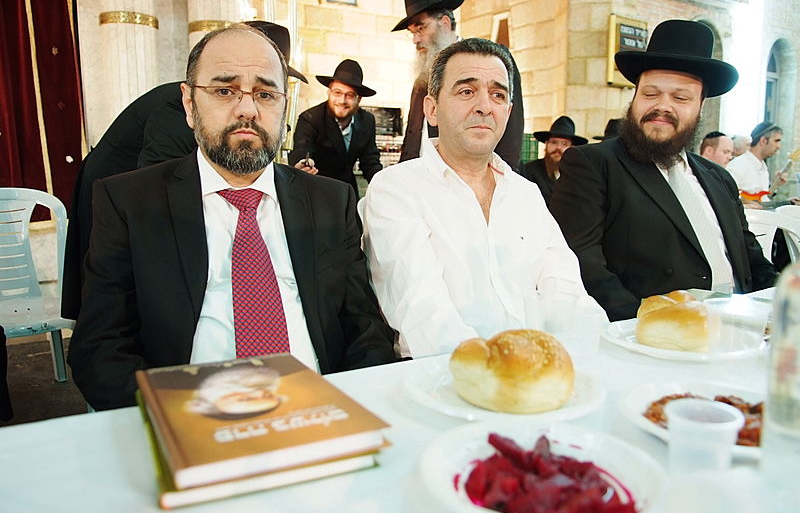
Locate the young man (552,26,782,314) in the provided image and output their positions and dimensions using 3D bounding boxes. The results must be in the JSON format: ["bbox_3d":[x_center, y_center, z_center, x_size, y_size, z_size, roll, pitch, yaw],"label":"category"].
[{"bbox_3d":[0.736,0.124,1.422,0.580,1.427,0.750,-1,7,-15],"label":"young man"}]

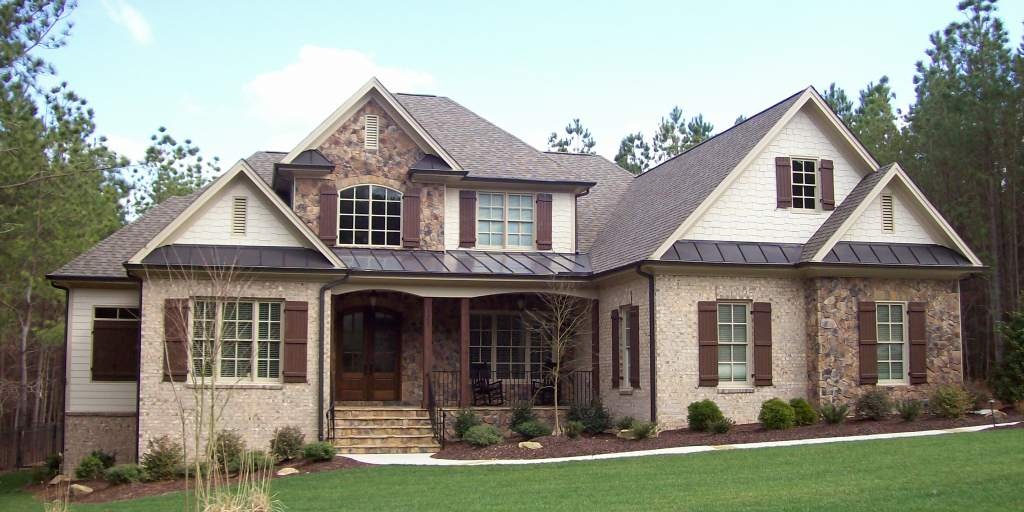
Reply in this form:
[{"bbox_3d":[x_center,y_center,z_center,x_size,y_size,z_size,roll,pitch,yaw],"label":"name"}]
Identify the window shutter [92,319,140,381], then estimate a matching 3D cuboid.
[{"bbox_3d":[-10.222,2.439,27.576,1.198,1.610,0.060,2,-6,-13],"label":"window shutter"}]

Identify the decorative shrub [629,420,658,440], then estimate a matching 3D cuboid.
[{"bbox_3d":[2.784,3.663,22.452,0.580,0.420,0.550,0,-6,0],"label":"decorative shrub"}]

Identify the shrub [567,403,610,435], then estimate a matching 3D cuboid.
[{"bbox_3d":[1.875,3.983,26.100,1.035,0.784,1.004,0,-6,0],"label":"shrub"}]

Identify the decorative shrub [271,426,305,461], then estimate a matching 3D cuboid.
[{"bbox_3d":[-4.909,4.100,23.288,0.721,0.806,0.685,2,-7,-14],"label":"decorative shrub"}]

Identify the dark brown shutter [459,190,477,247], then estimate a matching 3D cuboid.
[{"bbox_3d":[-1.248,-1.021,29.702,0.497,1.662,0.060,2,-7,-14],"label":"dark brown shutter"}]

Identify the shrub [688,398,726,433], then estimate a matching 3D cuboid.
[{"bbox_3d":[4.202,3.462,23.085,0.780,0.720,0.780,0,-6,0],"label":"shrub"}]

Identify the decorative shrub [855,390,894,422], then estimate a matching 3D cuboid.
[{"bbox_3d":[8.005,3.309,23.576,0.800,0.650,0.780,2,-7,-14],"label":"decorative shrub"}]

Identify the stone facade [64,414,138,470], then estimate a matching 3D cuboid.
[{"bbox_3d":[-10.415,4.799,27.377,2.007,1.493,0.200,2,-6,-13],"label":"stone facade"}]

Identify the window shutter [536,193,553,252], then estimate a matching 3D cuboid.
[{"bbox_3d":[0.917,-0.972,30.257,0.470,1.648,0.050,2,-6,-13],"label":"window shutter"}]

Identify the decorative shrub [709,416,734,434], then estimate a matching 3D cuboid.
[{"bbox_3d":[4.246,3.435,21.583,0.511,0.354,0.486,2,-7,-14],"label":"decorative shrub"}]

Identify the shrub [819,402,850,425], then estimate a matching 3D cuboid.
[{"bbox_3d":[7.034,3.424,23.300,0.630,0.525,0.611,2,-6,-13],"label":"shrub"}]

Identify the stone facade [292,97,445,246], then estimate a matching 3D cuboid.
[{"bbox_3d":[-3.880,-2.230,29.187,4.192,4.211,0.250,2,-7,-14],"label":"stone facade"}]

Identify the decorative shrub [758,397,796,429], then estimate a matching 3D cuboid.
[{"bbox_3d":[5.541,3.308,22.225,0.769,0.648,0.731,2,-7,-14],"label":"decorative shrub"}]

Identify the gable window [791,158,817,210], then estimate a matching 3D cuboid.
[{"bbox_3d":[6.971,-1.710,25.439,0.726,1.310,0.100,2,-7,-14],"label":"gable window"}]

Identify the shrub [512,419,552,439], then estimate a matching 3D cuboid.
[{"bbox_3d":[0.493,4.171,25.600,0.923,0.529,0.895,2,-6,-13],"label":"shrub"}]

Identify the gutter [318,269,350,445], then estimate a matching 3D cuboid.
[{"bbox_3d":[-4.074,2.294,24.291,0.667,3.827,0.450,2,-7,-14],"label":"gutter"}]

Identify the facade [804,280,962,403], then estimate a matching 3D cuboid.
[{"bbox_3d":[8.321,1.944,23.808,3.573,2.927,0.530,2,-7,-14],"label":"facade"}]

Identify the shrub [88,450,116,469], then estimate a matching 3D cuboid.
[{"bbox_3d":[-10.061,5.037,26.167,0.680,0.580,0.720,2,-7,-14],"label":"shrub"}]

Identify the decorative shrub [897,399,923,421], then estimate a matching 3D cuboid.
[{"bbox_3d":[8.430,3.255,22.585,0.535,0.453,0.508,2,-7,-14],"label":"decorative shrub"}]

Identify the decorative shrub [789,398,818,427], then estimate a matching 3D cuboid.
[{"bbox_3d":[6.493,3.498,23.800,0.687,0.626,0.666,2,-6,-13],"label":"decorative shrub"}]

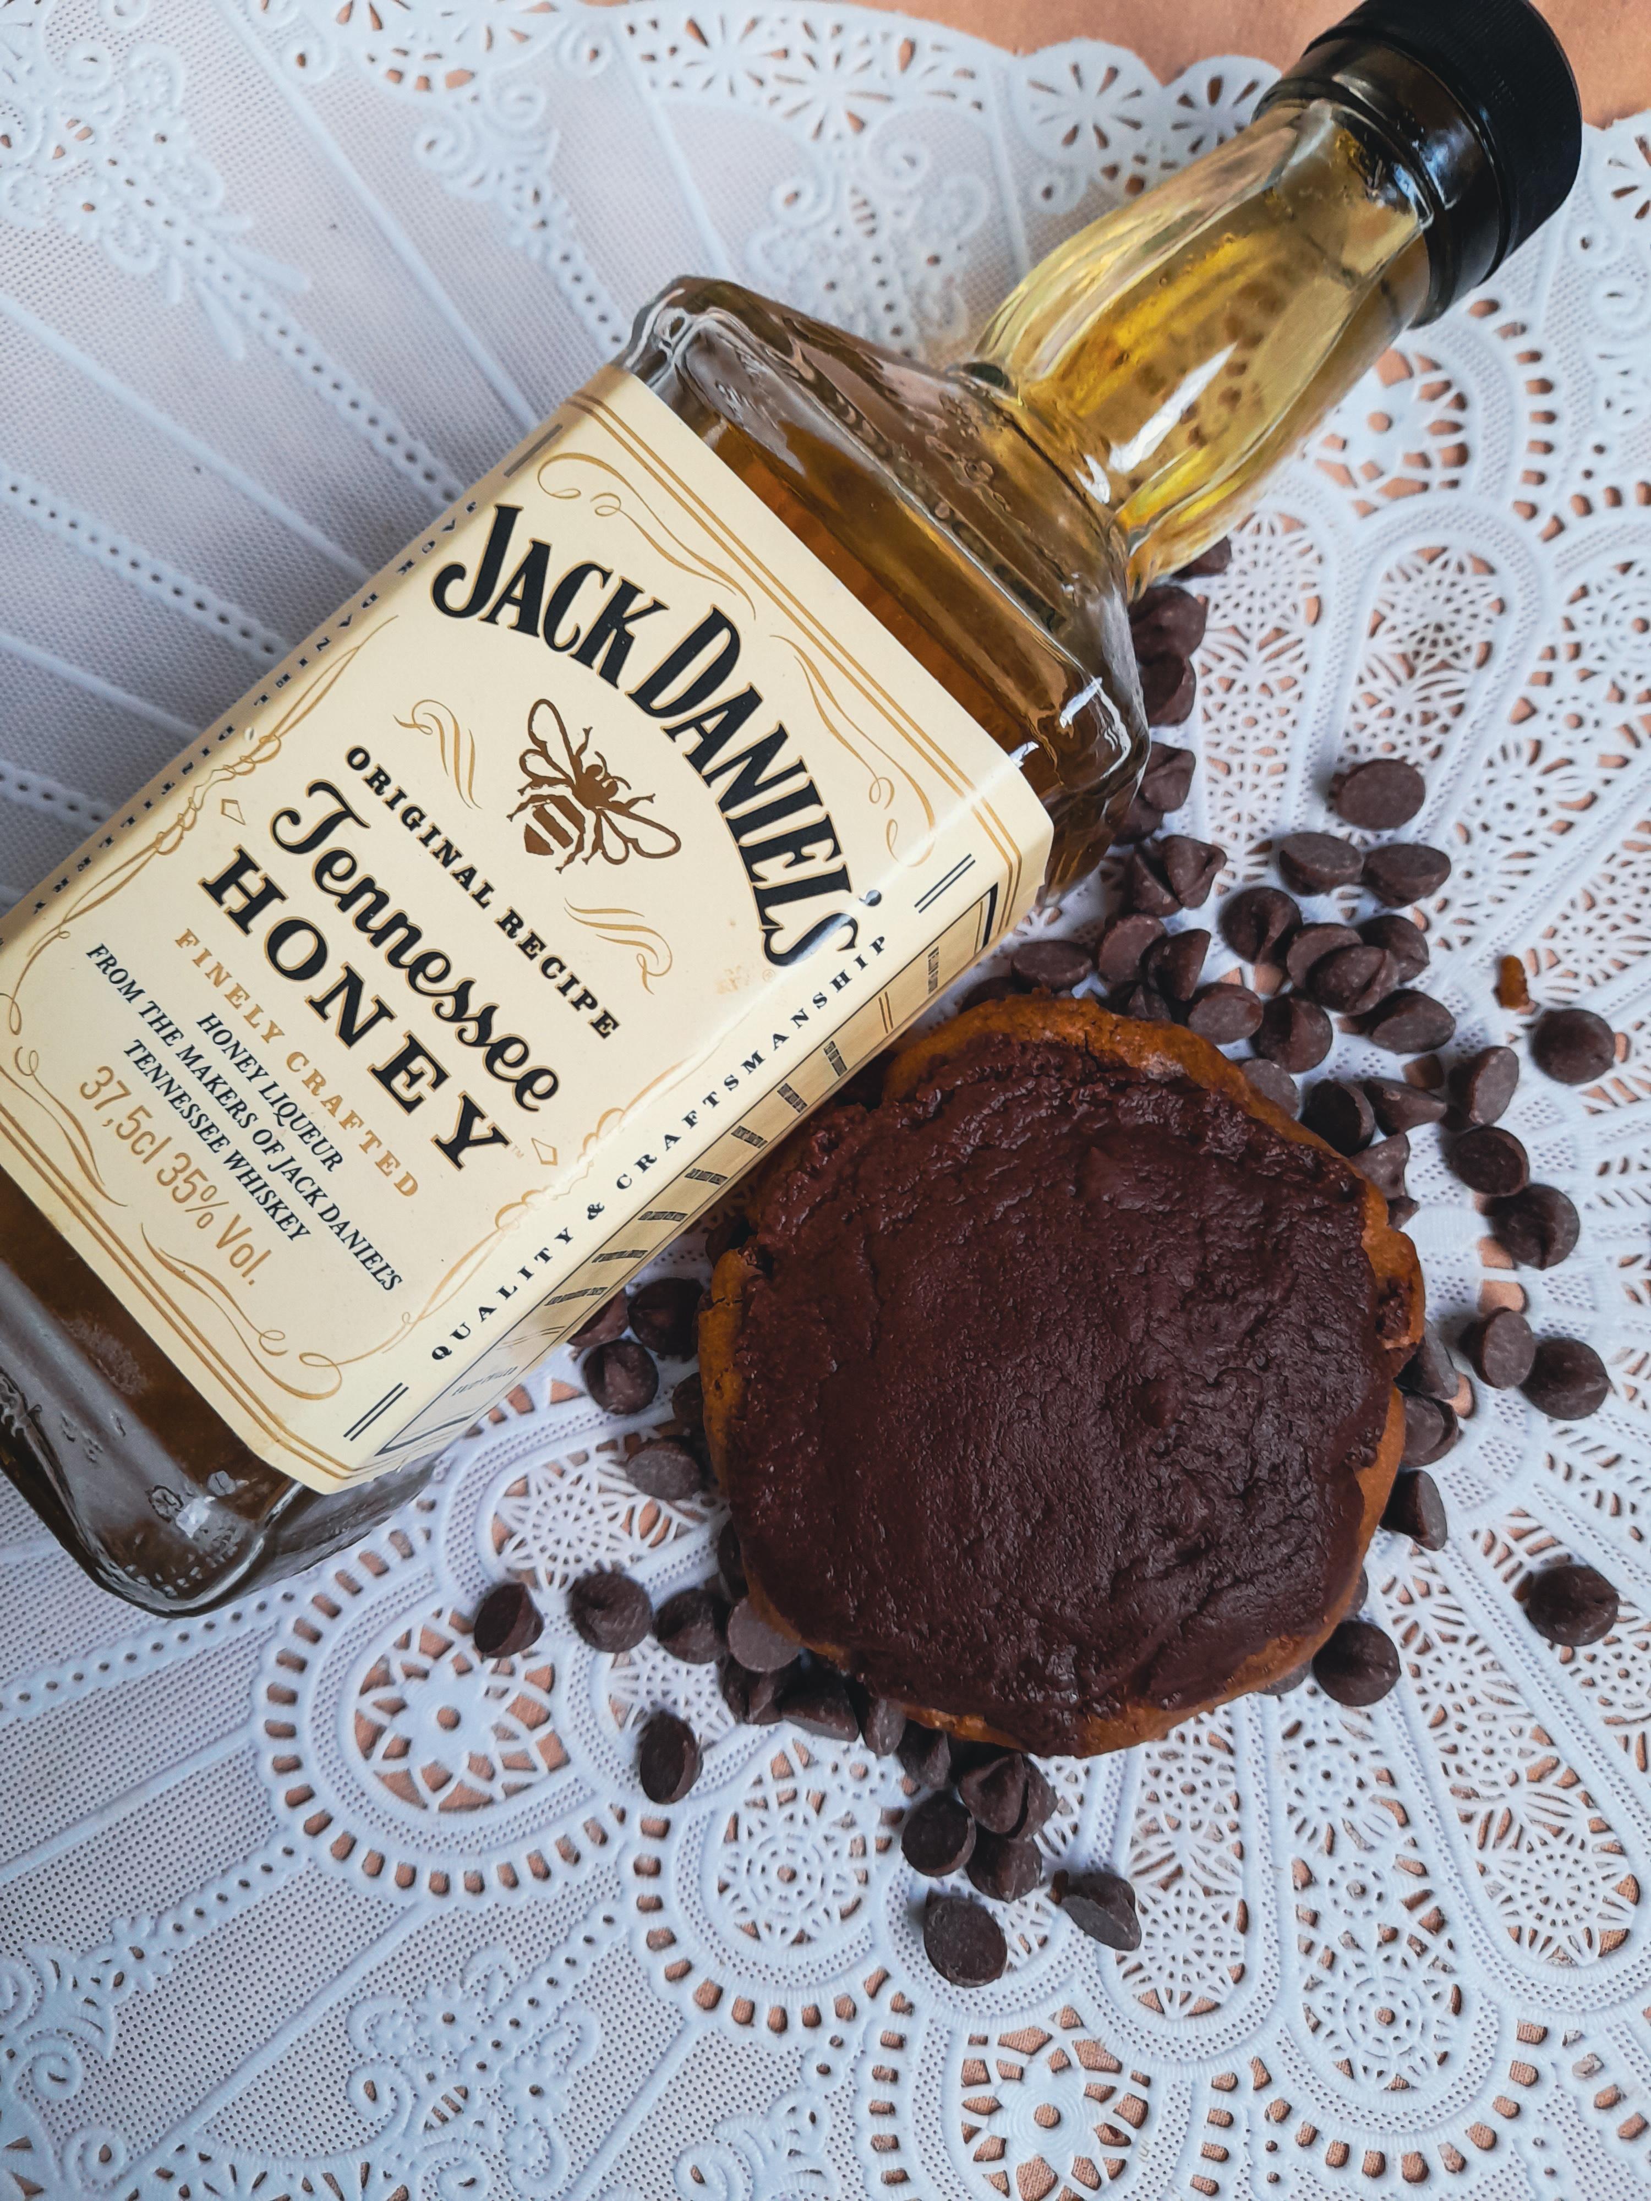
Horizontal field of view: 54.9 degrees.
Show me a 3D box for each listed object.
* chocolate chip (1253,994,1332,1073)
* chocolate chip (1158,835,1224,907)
[{"bbox_3d":[0.060,-0.009,0.201,0.010,0.007,0.010,0,86,2],"label":"chocolate chip"},{"bbox_3d":[0.048,-0.030,0.202,0.007,0.010,0.010,-23,77,33],"label":"chocolate chip"}]

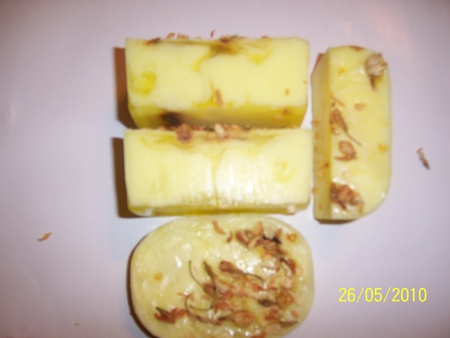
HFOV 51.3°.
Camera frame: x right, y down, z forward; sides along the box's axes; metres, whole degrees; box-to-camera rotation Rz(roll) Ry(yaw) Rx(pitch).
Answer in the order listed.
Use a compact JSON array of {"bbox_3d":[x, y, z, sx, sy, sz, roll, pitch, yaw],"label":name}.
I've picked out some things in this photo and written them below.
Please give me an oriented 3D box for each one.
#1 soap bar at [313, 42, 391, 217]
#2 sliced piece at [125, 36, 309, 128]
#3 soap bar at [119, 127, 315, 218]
[{"bbox_3d":[0.062,-0.015,0.231,0.029,0.030,0.080,2,82,-3],"label":"soap bar"},{"bbox_3d":[-0.004,-0.043,0.230,0.085,0.029,0.032,-1,82,-4],"label":"sliced piece"},{"bbox_3d":[-0.003,0.001,0.224,0.085,0.029,0.035,0,82,-4],"label":"soap bar"}]

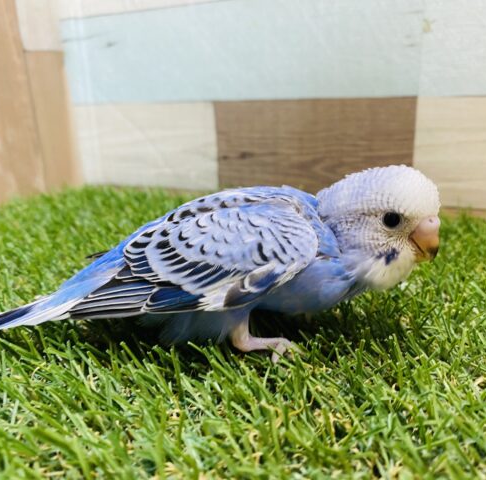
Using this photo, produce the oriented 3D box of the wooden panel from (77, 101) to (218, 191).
[{"bbox_3d":[-0.076,-0.075,0.381,0.130,0.066,0.010,6,19,24],"label":"wooden panel"}]

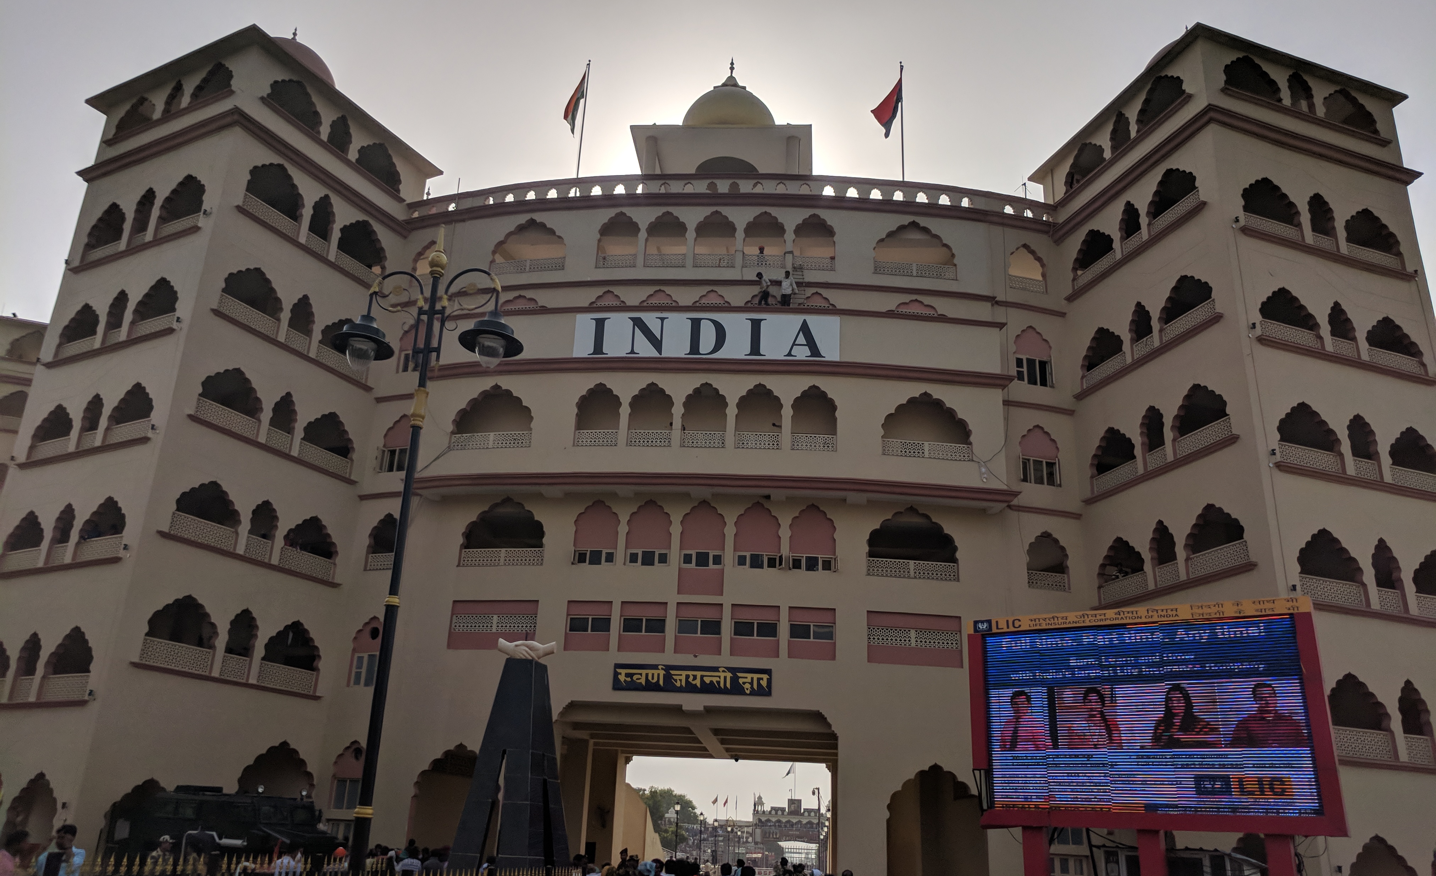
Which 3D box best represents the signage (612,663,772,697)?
[{"bbox_3d":[-0.765,7.165,32.016,4.751,0.773,0.120,1,-21,4],"label":"signage"}]

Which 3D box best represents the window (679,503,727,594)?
[{"bbox_3d":[-0.520,3.783,36.953,1.560,3.290,0.250,1,-21,3],"label":"window"}]

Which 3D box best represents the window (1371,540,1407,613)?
[{"bbox_3d":[17.702,3.607,28.756,0.854,1.824,0.300,10,-22,-19],"label":"window"}]

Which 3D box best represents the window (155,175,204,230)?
[{"bbox_3d":[-18.273,-8.068,37.171,2.355,2.150,0.350,-9,-24,27],"label":"window"}]

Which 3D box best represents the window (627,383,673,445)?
[{"bbox_3d":[-2.268,-0.752,37.137,1.565,2.380,0.350,0,-21,7],"label":"window"}]

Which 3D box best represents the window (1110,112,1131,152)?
[{"bbox_3d":[15.239,-11.476,40.619,0.300,1.600,1.040,9,-22,-17],"label":"window"}]

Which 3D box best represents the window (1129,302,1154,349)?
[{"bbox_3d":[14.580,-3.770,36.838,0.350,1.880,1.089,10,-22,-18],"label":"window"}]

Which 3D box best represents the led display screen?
[{"bbox_3d":[6.674,4.426,17.083,4.800,2.880,0.250,-11,-25,31],"label":"led display screen"}]

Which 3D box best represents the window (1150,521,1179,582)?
[{"bbox_3d":[14.588,3.721,34.971,0.300,2.150,1.120,9,-22,-17],"label":"window"}]

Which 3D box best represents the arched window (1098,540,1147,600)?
[{"bbox_3d":[12.417,3.969,32.852,0.300,1.852,2.172,10,-22,-18],"label":"arched window"}]

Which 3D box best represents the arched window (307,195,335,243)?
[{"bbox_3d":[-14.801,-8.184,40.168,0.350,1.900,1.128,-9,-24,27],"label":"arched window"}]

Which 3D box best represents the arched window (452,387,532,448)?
[{"bbox_3d":[-7.843,-0.707,38.120,3.100,2.400,0.300,-3,-21,13],"label":"arched window"}]

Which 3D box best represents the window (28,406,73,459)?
[{"bbox_3d":[-22.142,-0.204,36.221,2.319,1.920,0.350,-9,-24,27],"label":"window"}]

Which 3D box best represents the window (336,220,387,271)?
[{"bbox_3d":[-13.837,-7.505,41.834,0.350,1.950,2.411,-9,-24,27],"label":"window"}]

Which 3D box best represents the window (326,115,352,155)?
[{"bbox_3d":[-13.485,-10.823,38.246,0.300,1.438,0.942,-9,-24,28],"label":"window"}]

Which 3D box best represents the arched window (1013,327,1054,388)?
[{"bbox_3d":[10.630,-2.706,36.565,1.483,2.183,0.300,7,-22,-13],"label":"arched window"}]

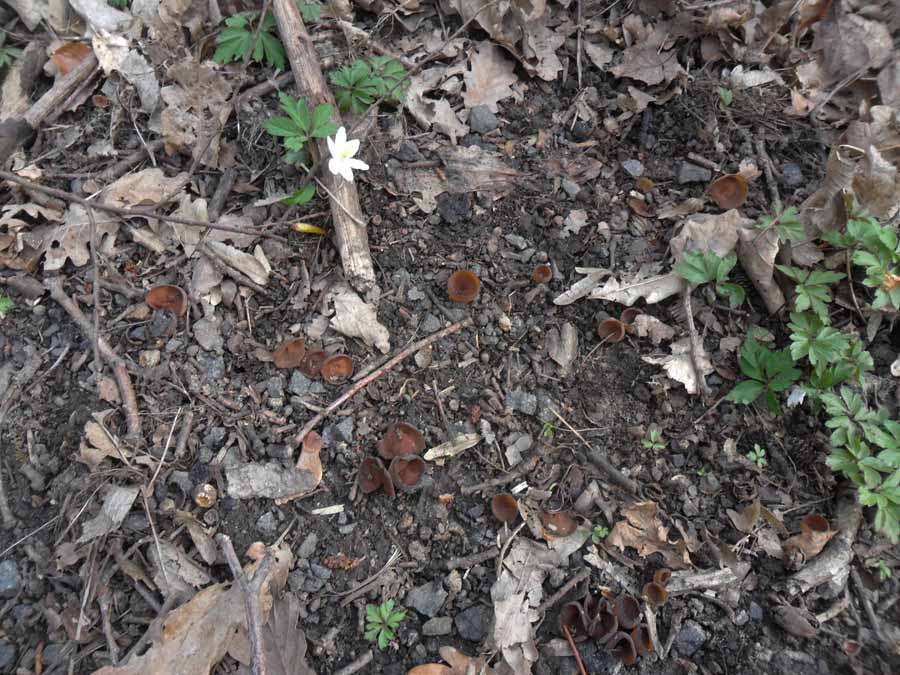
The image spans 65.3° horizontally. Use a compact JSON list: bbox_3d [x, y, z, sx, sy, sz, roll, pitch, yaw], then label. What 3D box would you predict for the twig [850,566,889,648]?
[{"bbox_3d":[0.246,0.157,0.412,0.005,0.005,0.042,-6,58,-4],"label":"twig"}]

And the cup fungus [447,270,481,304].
[{"bbox_3d":[0.010,-0.038,0.532,0.025,0.017,0.025,0,58,0],"label":"cup fungus"}]

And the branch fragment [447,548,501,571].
[{"bbox_3d":[0.015,0.148,0.471,0.035,0.006,0.006,-12,61,-7],"label":"branch fragment"}]

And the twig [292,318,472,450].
[{"bbox_3d":[-0.043,0.030,0.492,0.152,0.008,0.007,-35,64,-20],"label":"twig"}]

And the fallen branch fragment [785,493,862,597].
[{"bbox_3d":[0.256,0.141,0.467,0.032,0.020,0.087,38,67,20],"label":"fallen branch fragment"}]

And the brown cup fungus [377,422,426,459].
[{"bbox_3d":[-0.033,0.070,0.475,0.033,0.018,0.027,1,77,-3],"label":"brown cup fungus"}]

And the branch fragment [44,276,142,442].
[{"bbox_3d":[-0.259,0.008,0.515,0.020,0.014,0.169,-32,62,-19],"label":"branch fragment"}]

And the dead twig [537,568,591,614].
[{"bbox_3d":[0.067,0.150,0.417,0.037,0.005,0.005,-32,63,-18],"label":"dead twig"}]

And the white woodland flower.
[{"bbox_3d":[-0.080,-0.144,0.551,0.036,0.018,0.036,12,87,-18],"label":"white woodland flower"}]

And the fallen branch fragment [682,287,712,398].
[{"bbox_3d":[0.176,0.001,0.502,0.008,0.008,0.089,3,58,2],"label":"fallen branch fragment"}]

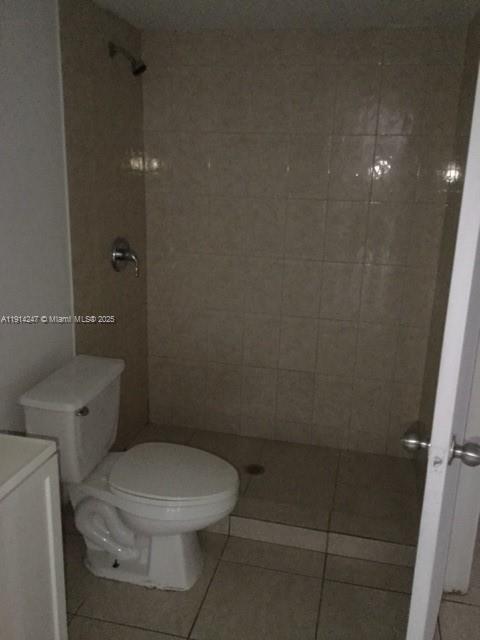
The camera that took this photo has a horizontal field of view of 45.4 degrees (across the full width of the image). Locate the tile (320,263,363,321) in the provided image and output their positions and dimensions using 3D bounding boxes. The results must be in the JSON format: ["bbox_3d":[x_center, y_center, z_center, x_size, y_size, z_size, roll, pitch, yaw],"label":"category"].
[{"bbox_3d":[0.514,-0.142,2.921,0.200,0.302,0.010,5,17,12],"label":"tile"}]

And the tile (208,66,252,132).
[{"bbox_3d":[-0.045,-1.079,2.797,0.202,0.305,0.010,5,17,12],"label":"tile"}]

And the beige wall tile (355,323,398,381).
[{"bbox_3d":[0.706,0.166,2.954,0.202,0.303,0.010,5,16,12],"label":"beige wall tile"}]

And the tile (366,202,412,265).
[{"bbox_3d":[0.724,-0.419,2.807,0.202,0.305,0.010,5,17,12],"label":"tile"}]

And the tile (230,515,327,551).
[{"bbox_3d":[0.165,0.924,2.484,0.427,0.110,0.010,5,16,12],"label":"tile"}]

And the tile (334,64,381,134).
[{"bbox_3d":[0.538,-1.015,2.655,0.200,0.302,0.010,5,17,12],"label":"tile"}]

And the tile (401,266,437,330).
[{"bbox_3d":[0.877,-0.110,2.836,0.133,0.303,0.010,5,16,12],"label":"tile"}]

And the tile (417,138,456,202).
[{"bbox_3d":[0.894,-0.692,2.669,0.133,0.303,0.010,5,16,12],"label":"tile"}]

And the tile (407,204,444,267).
[{"bbox_3d":[0.899,-0.403,2.770,0.158,0.305,0.010,5,17,12],"label":"tile"}]

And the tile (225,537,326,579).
[{"bbox_3d":[0.146,1.027,2.484,0.439,0.010,0.162,5,17,12],"label":"tile"}]

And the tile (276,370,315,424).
[{"bbox_3d":[0.301,0.421,3.148,0.202,0.305,0.010,5,17,12],"label":"tile"}]

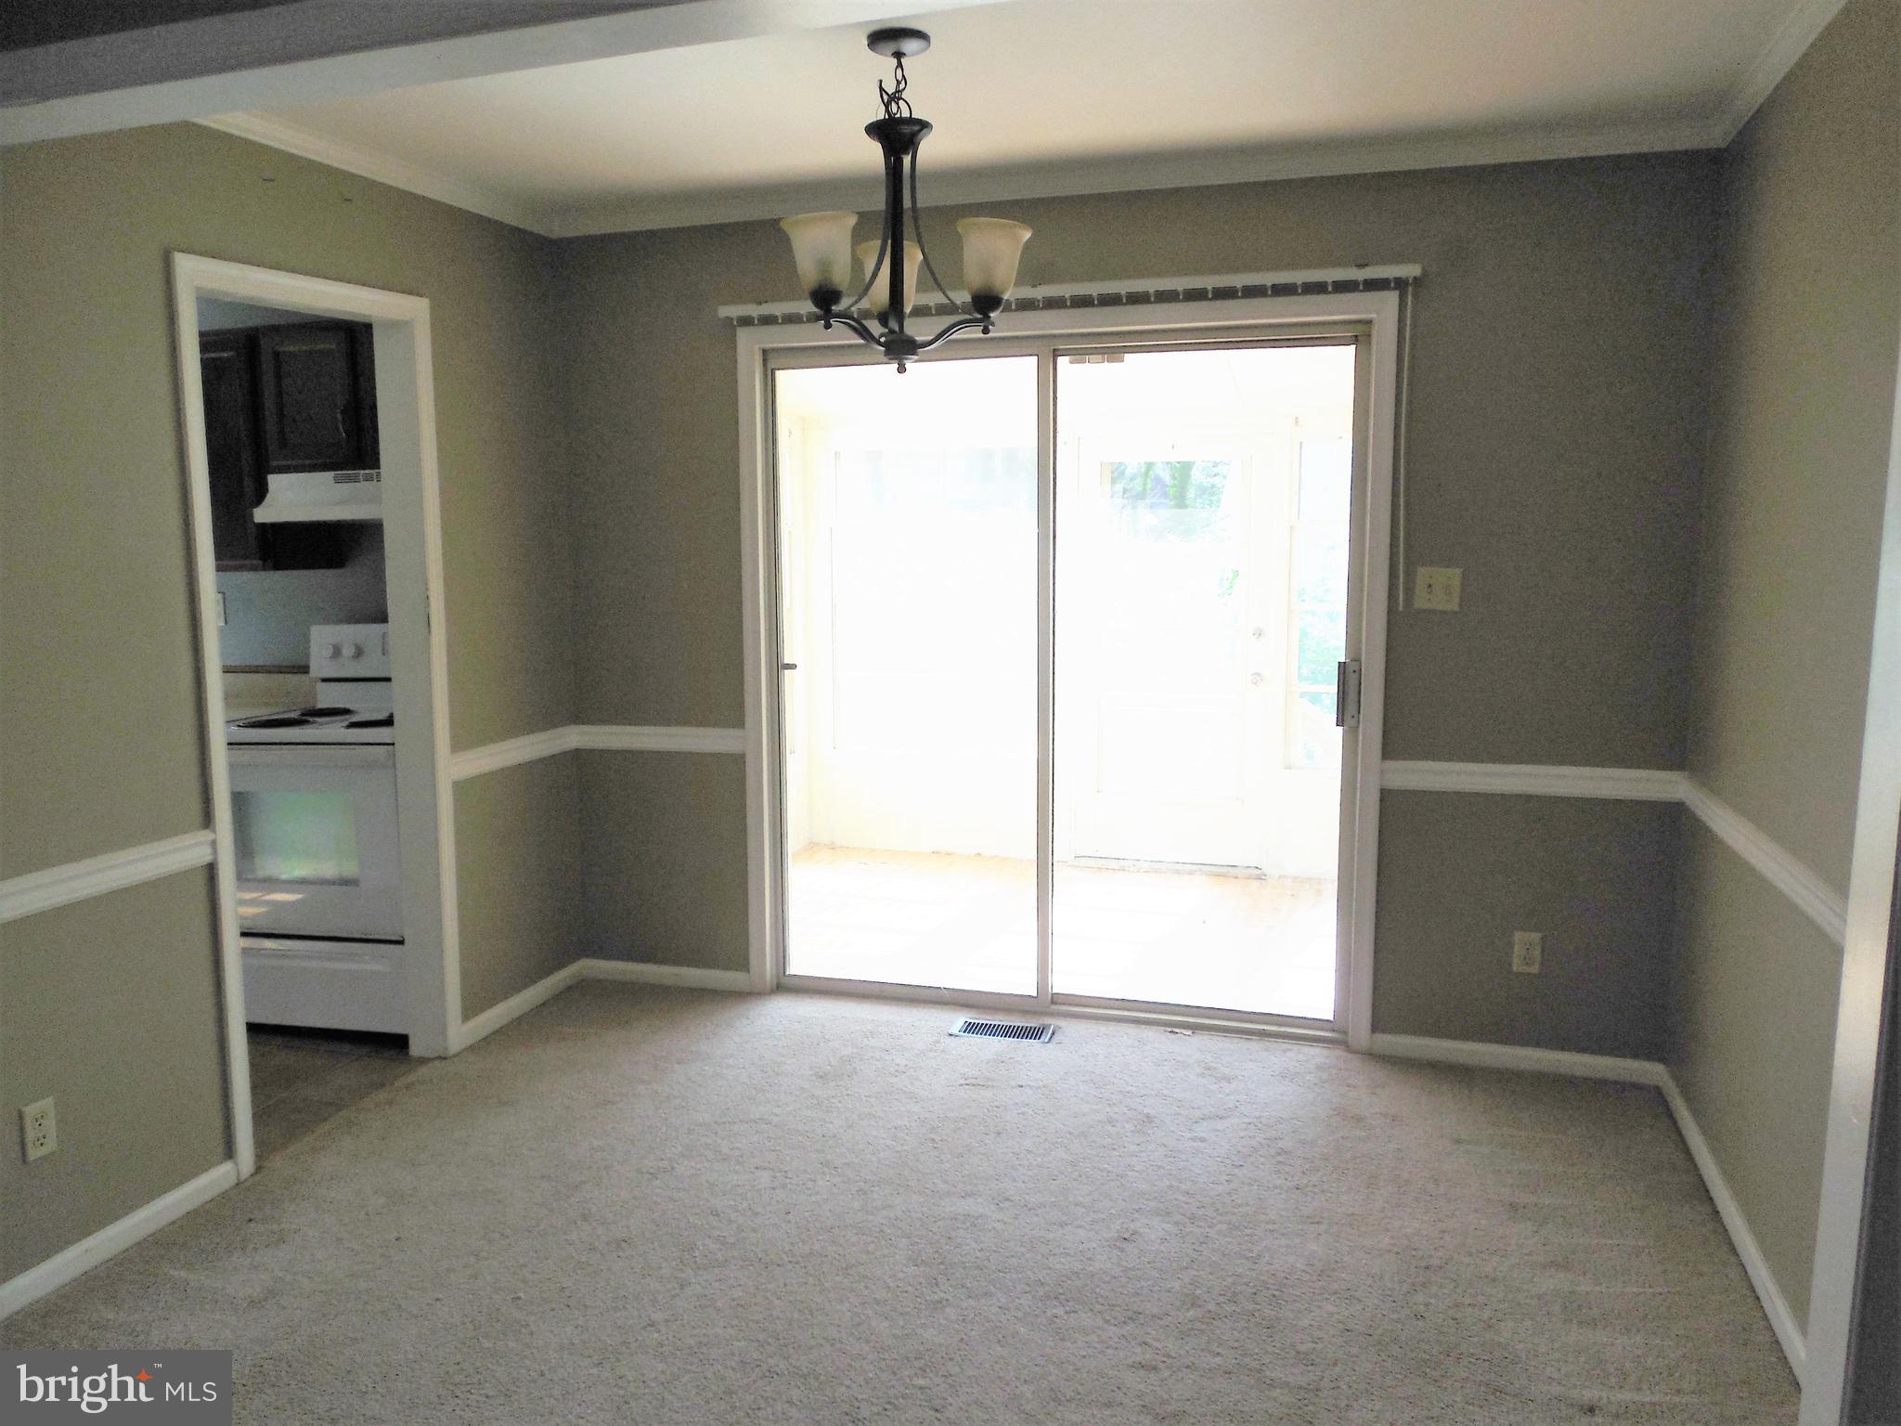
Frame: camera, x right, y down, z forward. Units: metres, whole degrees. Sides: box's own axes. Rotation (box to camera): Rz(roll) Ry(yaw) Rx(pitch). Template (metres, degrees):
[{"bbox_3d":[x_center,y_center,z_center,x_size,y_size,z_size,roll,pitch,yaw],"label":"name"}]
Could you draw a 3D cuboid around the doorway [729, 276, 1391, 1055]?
[{"bbox_3d":[0.278,-0.110,4.080,1.930,2.100,0.100,2,8,18],"label":"doorway"}]

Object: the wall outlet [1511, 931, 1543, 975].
[{"bbox_3d":[1.570,0.652,3.739,0.071,0.115,0.010,2,8,18],"label":"wall outlet"}]

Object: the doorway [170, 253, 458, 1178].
[{"bbox_3d":[-1.590,-0.018,3.468,0.140,2.100,0.810,2,8,18],"label":"doorway"}]

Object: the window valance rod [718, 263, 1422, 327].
[{"bbox_3d":[0.261,-1.166,3.870,2.020,0.065,0.060,2,8,18],"label":"window valance rod"}]

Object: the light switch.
[{"bbox_3d":[1.314,-0.332,3.689,0.117,0.115,0.010,2,8,18],"label":"light switch"}]

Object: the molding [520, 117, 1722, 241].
[{"bbox_3d":[0.329,-1.473,3.822,3.270,0.072,0.070,2,8,18],"label":"molding"}]

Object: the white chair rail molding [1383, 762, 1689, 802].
[{"bbox_3d":[1.544,0.184,3.674,0.750,0.078,0.022,2,8,18],"label":"white chair rail molding"}]

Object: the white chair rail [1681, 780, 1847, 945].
[{"bbox_3d":[1.681,0.285,2.912,0.022,0.078,1.380,2,8,18],"label":"white chair rail"}]

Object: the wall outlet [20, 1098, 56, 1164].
[{"bbox_3d":[-1.812,0.830,2.734,0.010,0.115,0.071,2,8,18],"label":"wall outlet"}]

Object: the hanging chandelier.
[{"bbox_3d":[-0.093,-1.032,2.789,0.490,0.665,0.460,0,8,-2],"label":"hanging chandelier"}]

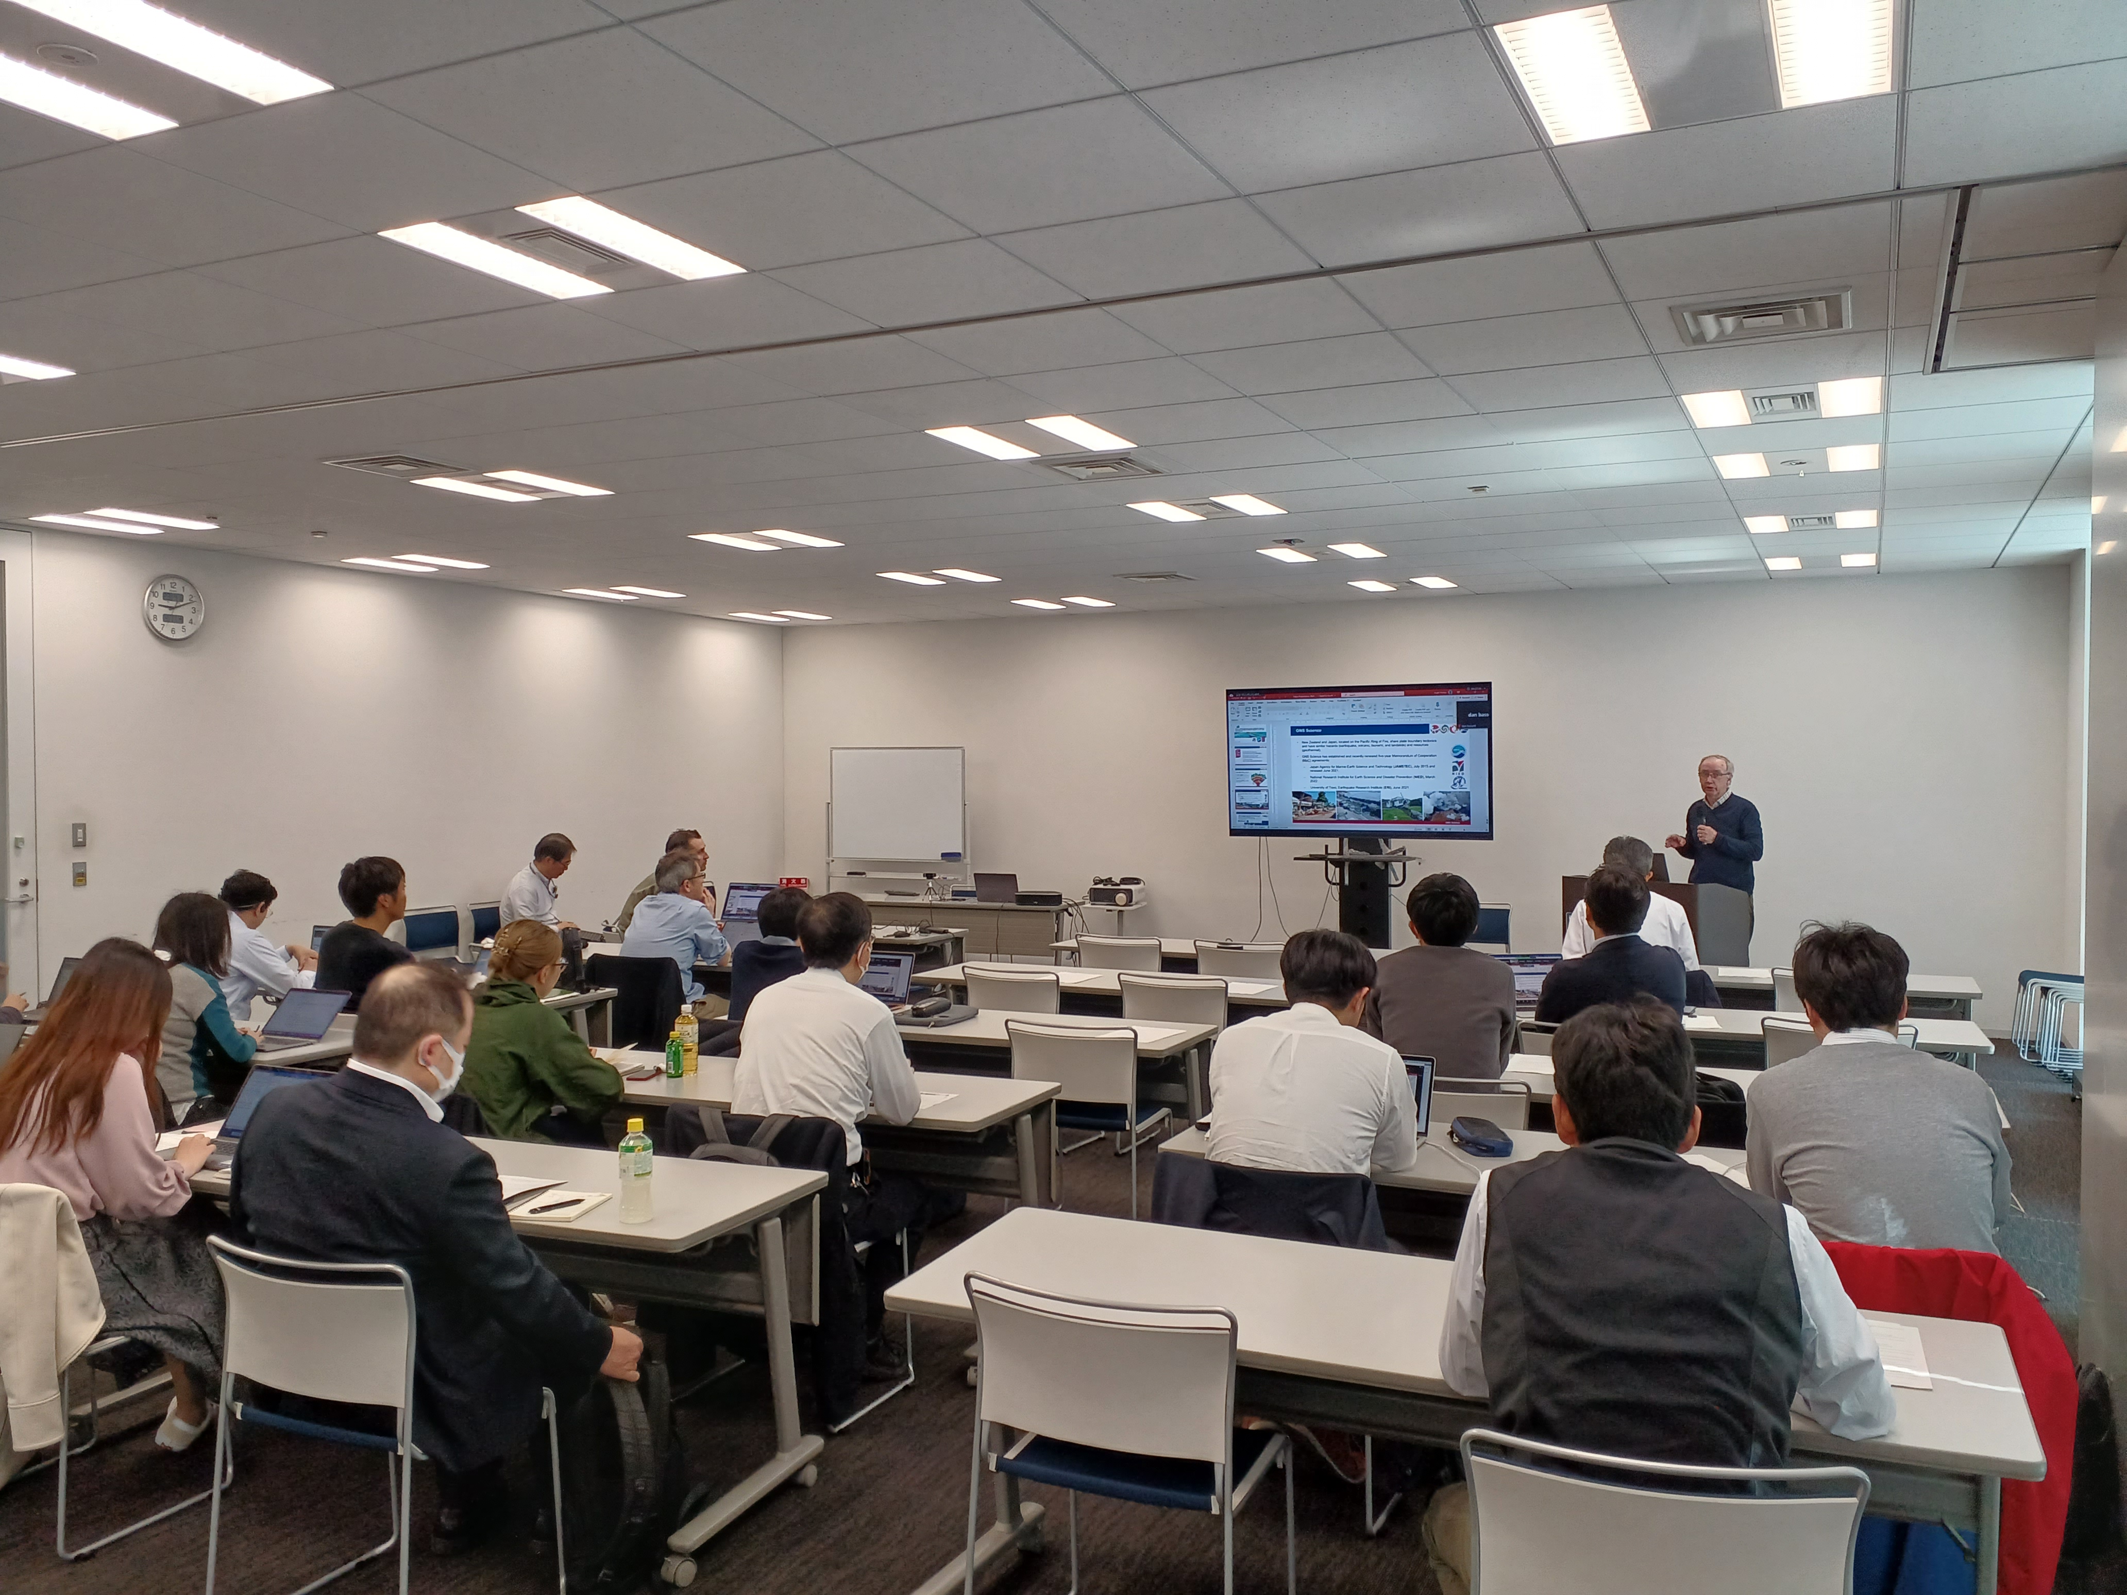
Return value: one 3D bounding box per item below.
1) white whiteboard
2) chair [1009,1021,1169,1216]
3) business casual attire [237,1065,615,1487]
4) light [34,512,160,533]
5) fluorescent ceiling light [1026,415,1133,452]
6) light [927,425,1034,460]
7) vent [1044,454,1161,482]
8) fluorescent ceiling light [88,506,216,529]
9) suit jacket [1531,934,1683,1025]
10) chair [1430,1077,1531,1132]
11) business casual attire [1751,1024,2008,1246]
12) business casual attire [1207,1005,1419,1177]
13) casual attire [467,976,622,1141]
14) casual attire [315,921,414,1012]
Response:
[{"bbox_3d":[-1.305,0.052,13.033,1.230,0.905,0.050,0,1,26],"label":"white whiteboard"},{"bbox_3d":[0.103,1.147,5.743,0.490,0.765,0.490,0,1,21],"label":"chair"},{"bbox_3d":[-1.172,0.833,3.073,0.670,0.680,0.520,0,1,26],"label":"business casual attire"},{"bbox_3d":[-4.747,-1.347,8.171,0.191,0.050,0.593,0,1,26],"label":"light"},{"bbox_3d":[0.074,-1.307,5.916,0.179,0.050,0.593,0,1,26],"label":"fluorescent ceiling light"},{"bbox_3d":[-0.288,-1.315,6.143,0.183,0.040,0.600,0,1,26],"label":"light"},{"bbox_3d":[0.143,-1.323,6.611,0.450,0.050,0.450,0,1,26],"label":"vent"},{"bbox_3d":[-4.677,-1.428,8.514,0.195,0.060,0.635,1,1,26],"label":"fluorescent ceiling light"},{"bbox_3d":[1.878,0.792,5.695,0.510,0.660,0.460,0,1,26],"label":"suit jacket"},{"bbox_3d":[1.162,1.171,4.826,0.500,0.780,0.540,1,1,26],"label":"chair"},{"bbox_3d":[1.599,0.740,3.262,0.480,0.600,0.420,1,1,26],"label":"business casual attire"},{"bbox_3d":[0.559,0.746,3.792,0.490,0.580,0.400,1,1,32],"label":"business casual attire"},{"bbox_3d":[-1.423,0.756,4.478,0.440,0.530,0.420,0,1,26],"label":"casual attire"},{"bbox_3d":[-2.740,0.757,6.520,0.440,0.560,0.350,1,1,36],"label":"casual attire"}]

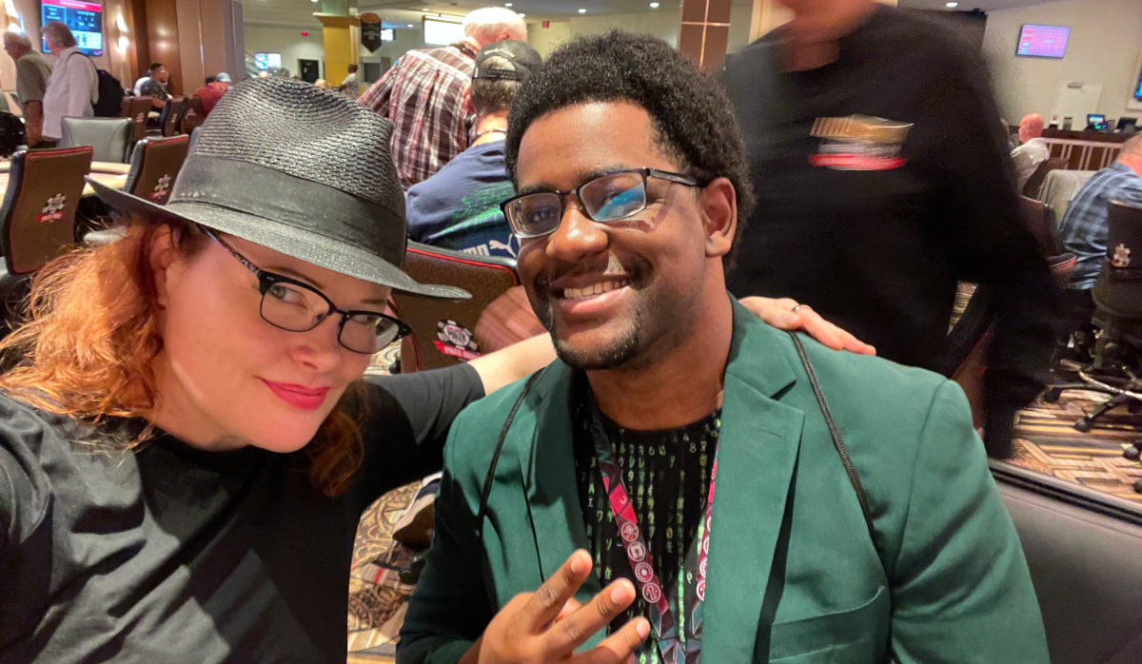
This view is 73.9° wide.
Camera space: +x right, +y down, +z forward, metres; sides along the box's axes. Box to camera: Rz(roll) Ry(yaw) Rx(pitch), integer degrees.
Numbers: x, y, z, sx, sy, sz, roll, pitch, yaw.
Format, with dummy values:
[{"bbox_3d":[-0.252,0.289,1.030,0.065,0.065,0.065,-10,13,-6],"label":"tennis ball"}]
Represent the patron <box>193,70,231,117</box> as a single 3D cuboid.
[{"bbox_3d":[-4.754,-2.763,10.119,0.530,1.320,0.750,5,18,5],"label":"patron"}]

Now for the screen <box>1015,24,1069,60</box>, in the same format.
[{"bbox_3d":[8.812,-5.424,14.179,1.020,0.580,0.080,1,18,-7],"label":"screen"}]

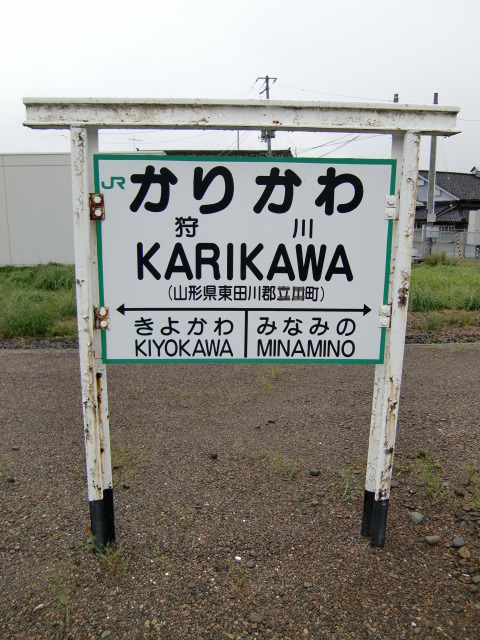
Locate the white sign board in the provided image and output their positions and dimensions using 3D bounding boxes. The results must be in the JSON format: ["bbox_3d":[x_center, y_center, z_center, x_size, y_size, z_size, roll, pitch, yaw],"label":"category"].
[{"bbox_3d":[0.025,-0.227,2.118,1.200,0.850,0.040,0,12,-2],"label":"white sign board"}]

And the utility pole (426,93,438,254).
[{"bbox_3d":[9.496,-6.986,25.587,0.350,7.970,0.350,1,12,0],"label":"utility pole"}]

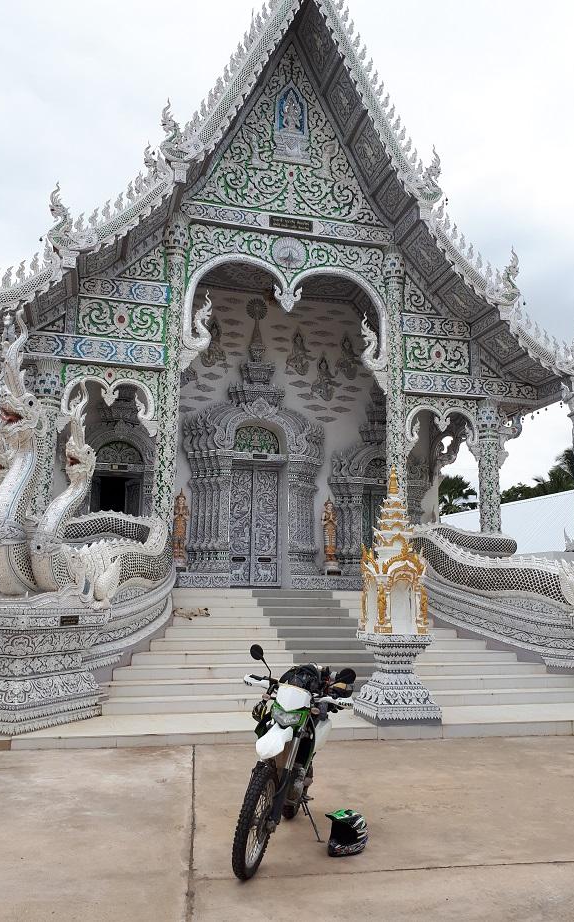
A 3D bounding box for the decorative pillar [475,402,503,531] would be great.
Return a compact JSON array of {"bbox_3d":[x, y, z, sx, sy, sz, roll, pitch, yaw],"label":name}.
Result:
[{"bbox_3d":[4.690,0.770,16.598,0.500,4.566,0.500,3,-10,-14],"label":"decorative pillar"}]

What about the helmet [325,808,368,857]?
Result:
[{"bbox_3d":[0.393,2.471,4.832,0.335,0.270,0.250,8,-12,-35],"label":"helmet"}]

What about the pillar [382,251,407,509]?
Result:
[{"bbox_3d":[2.477,-1.106,16.244,0.550,8.066,0.550,3,-10,-14],"label":"pillar"}]

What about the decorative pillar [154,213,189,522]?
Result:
[{"bbox_3d":[-2.423,-1.434,15.047,0.550,8.136,0.550,3,-10,-14],"label":"decorative pillar"}]

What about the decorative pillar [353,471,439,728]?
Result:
[{"bbox_3d":[1.384,1.644,9.133,0.820,3.133,0.820,3,-10,-14],"label":"decorative pillar"}]

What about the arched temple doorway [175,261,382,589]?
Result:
[{"bbox_3d":[-0.071,-0.898,15.558,4.500,7.336,0.600,3,-10,-14],"label":"arched temple doorway"}]

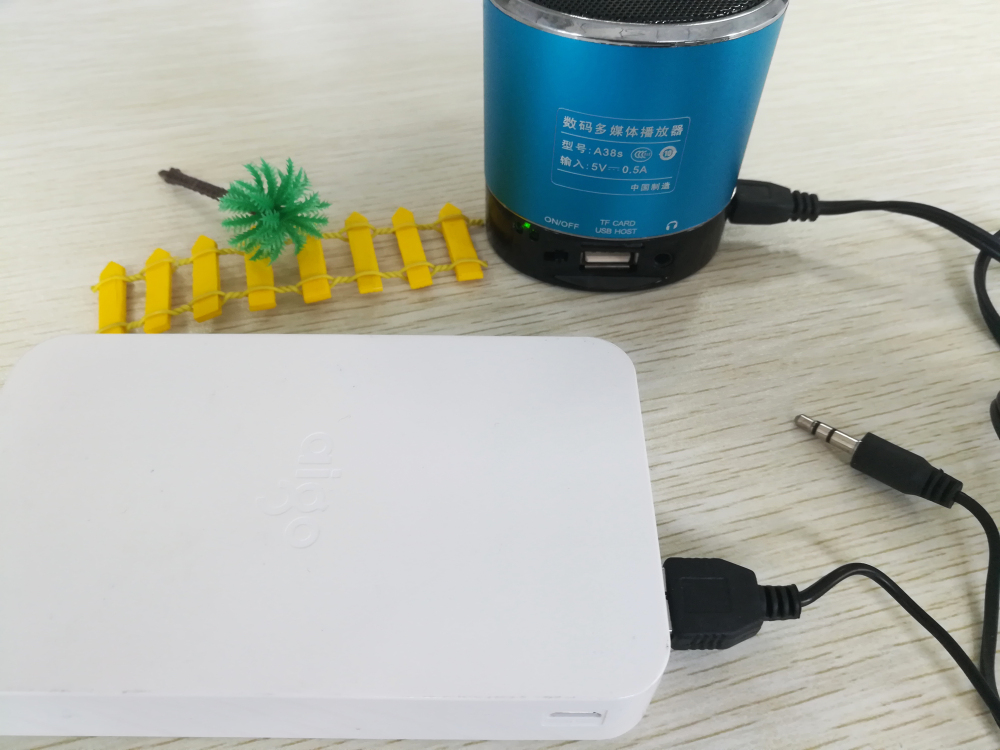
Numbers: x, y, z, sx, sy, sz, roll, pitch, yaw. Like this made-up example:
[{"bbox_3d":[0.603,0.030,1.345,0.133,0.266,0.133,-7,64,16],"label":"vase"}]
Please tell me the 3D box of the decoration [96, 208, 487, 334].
[{"bbox_3d":[-0.056,-0.030,0.209,0.110,0.005,0.040,-11,51,-9],"label":"decoration"}]

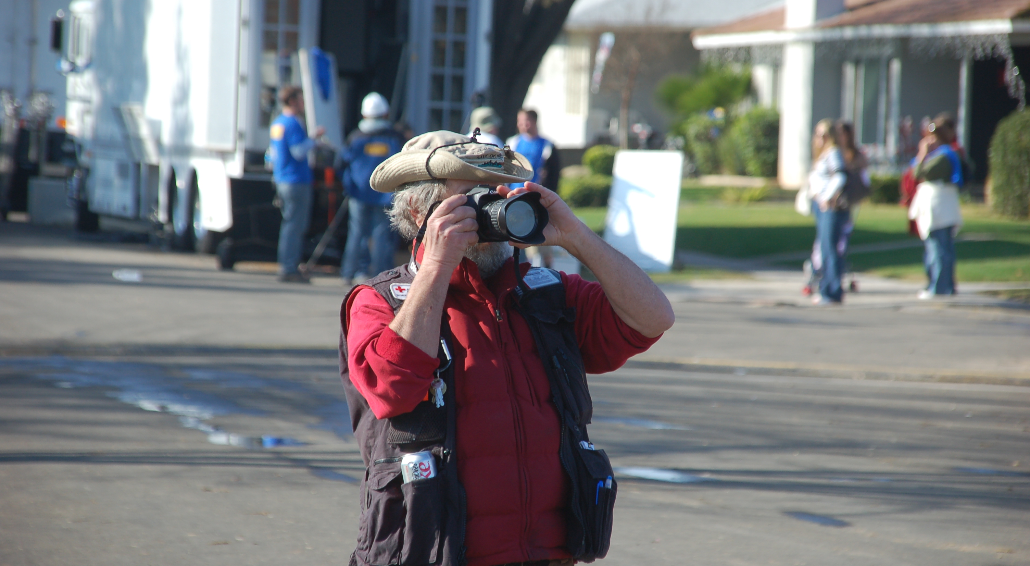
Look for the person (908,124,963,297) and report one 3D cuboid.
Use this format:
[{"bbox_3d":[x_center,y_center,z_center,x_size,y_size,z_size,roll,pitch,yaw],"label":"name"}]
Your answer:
[{"bbox_3d":[3.889,-0.691,53.300,0.500,1.670,0.500,2,2,-12],"label":"person"}]

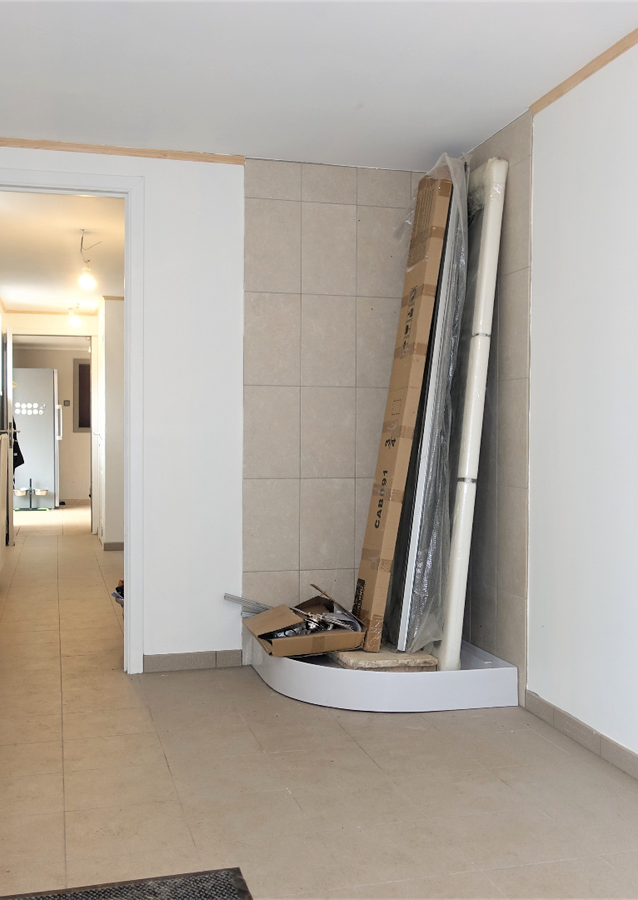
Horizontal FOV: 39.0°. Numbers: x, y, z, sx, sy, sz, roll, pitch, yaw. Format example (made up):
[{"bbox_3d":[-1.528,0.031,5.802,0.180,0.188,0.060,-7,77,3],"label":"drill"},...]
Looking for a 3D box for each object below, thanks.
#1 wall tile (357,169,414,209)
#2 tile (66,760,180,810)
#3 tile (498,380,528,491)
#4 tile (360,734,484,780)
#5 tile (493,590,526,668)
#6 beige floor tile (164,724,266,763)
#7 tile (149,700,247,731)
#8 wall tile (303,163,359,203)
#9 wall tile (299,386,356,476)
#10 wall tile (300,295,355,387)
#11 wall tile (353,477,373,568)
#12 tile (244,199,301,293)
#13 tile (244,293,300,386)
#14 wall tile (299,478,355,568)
[{"bbox_3d":[0.293,-1.167,4.019,0.250,0.166,0.010,0,1,-14],"label":"wall tile"},{"bbox_3d":[-0.559,0.953,2.535,0.303,0.012,0.288,0,1,-16],"label":"tile"},{"bbox_3d":[0.730,-0.062,3.368,0.010,0.400,0.227,0,1,-16],"label":"tile"},{"bbox_3d":[0.314,0.955,2.788,0.303,0.012,0.288,0,1,-16],"label":"tile"},{"bbox_3d":[0.730,0.742,3.402,0.012,0.401,0.230,0,1,-16],"label":"tile"},{"bbox_3d":[-0.359,0.967,2.959,0.302,0.010,0.300,0,1,-15],"label":"beige floor tile"},{"bbox_3d":[-0.425,0.937,3.149,0.301,0.010,0.286,0,1,-16],"label":"tile"},{"bbox_3d":[0.047,-1.168,3.962,0.250,0.165,0.010,0,1,-14],"label":"wall tile"},{"bbox_3d":[0.041,-0.074,3.946,0.253,0.400,0.010,0,1,-16],"label":"wall tile"},{"bbox_3d":[0.044,-0.476,3.952,0.252,0.400,0.012,0,1,-16],"label":"wall tile"},{"bbox_3d":[0.282,0.327,4.036,0.252,0.400,0.012,0,1,-16],"label":"wall tile"},{"bbox_3d":[-0.197,-0.874,3.865,0.253,0.400,0.010,0,1,-16],"label":"tile"},{"bbox_3d":[-0.202,-0.478,3.919,0.250,0.400,0.010,0,1,-14],"label":"tile"},{"bbox_3d":[0.038,0.325,3.952,0.253,0.400,0.010,0,1,-16],"label":"wall tile"}]

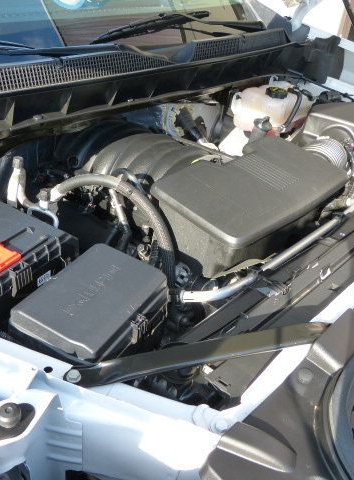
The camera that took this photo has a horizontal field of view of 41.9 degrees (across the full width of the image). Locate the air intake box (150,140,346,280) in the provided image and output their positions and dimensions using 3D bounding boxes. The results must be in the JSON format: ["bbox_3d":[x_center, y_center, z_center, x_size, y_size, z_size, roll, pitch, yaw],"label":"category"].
[{"bbox_3d":[0.168,-0.088,1.135,0.433,0.129,0.294,-26,46,-36],"label":"air intake box"}]

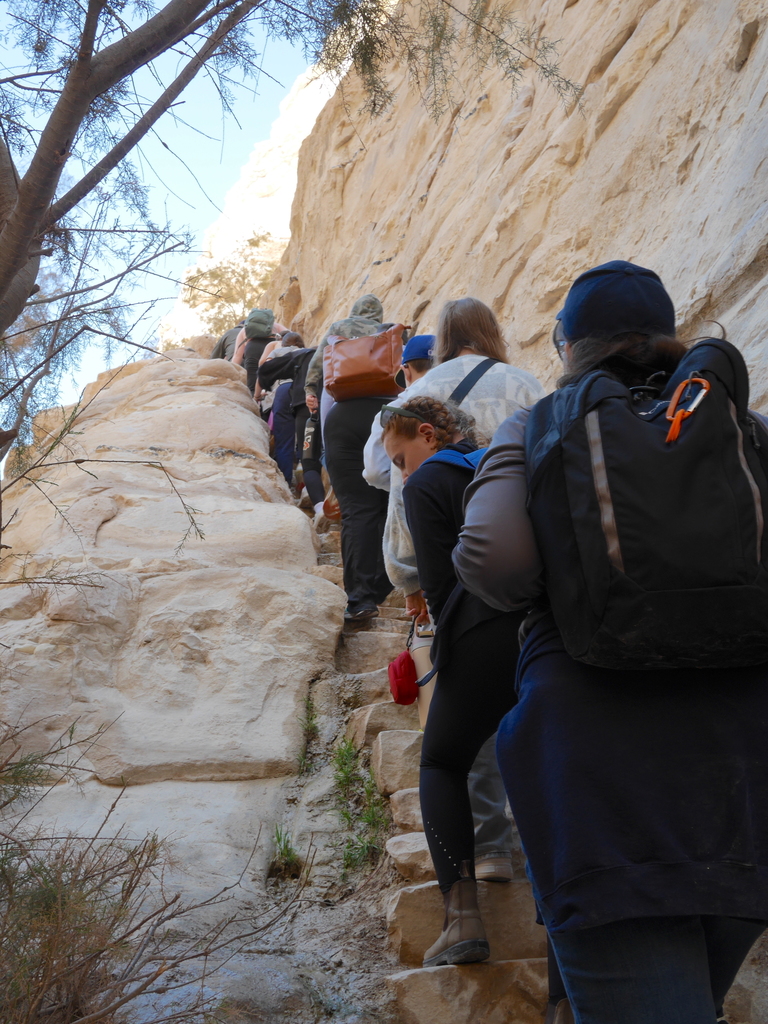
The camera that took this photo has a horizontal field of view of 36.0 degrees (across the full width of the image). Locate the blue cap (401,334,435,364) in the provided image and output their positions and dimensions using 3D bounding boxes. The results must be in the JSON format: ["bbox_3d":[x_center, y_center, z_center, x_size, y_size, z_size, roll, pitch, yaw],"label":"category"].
[{"bbox_3d":[0.130,-0.616,4.720,0.180,0.140,0.260,7,-24,-24],"label":"blue cap"}]

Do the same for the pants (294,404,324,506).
[{"bbox_3d":[-0.505,-0.414,8.238,0.320,0.800,0.360,3,-15,-12],"label":"pants"}]

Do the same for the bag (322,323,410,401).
[{"bbox_3d":[-0.088,-0.677,5.358,0.360,0.290,0.160,-5,-27,9],"label":"bag"}]

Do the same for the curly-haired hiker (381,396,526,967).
[{"bbox_3d":[0.204,0.379,3.035,0.450,1.470,0.500,10,-18,-34],"label":"curly-haired hiker"}]

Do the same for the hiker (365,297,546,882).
[{"bbox_3d":[0.230,0.162,3.425,0.520,1.690,0.520,2,-15,-8],"label":"hiker"}]

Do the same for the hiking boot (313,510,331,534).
[{"bbox_3d":[-0.428,0.065,8.109,0.110,0.130,0.270,3,-15,-10],"label":"hiking boot"}]

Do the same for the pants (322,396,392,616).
[{"bbox_3d":[-0.098,-0.026,5.390,0.400,1.020,0.400,2,-15,-8],"label":"pants"}]

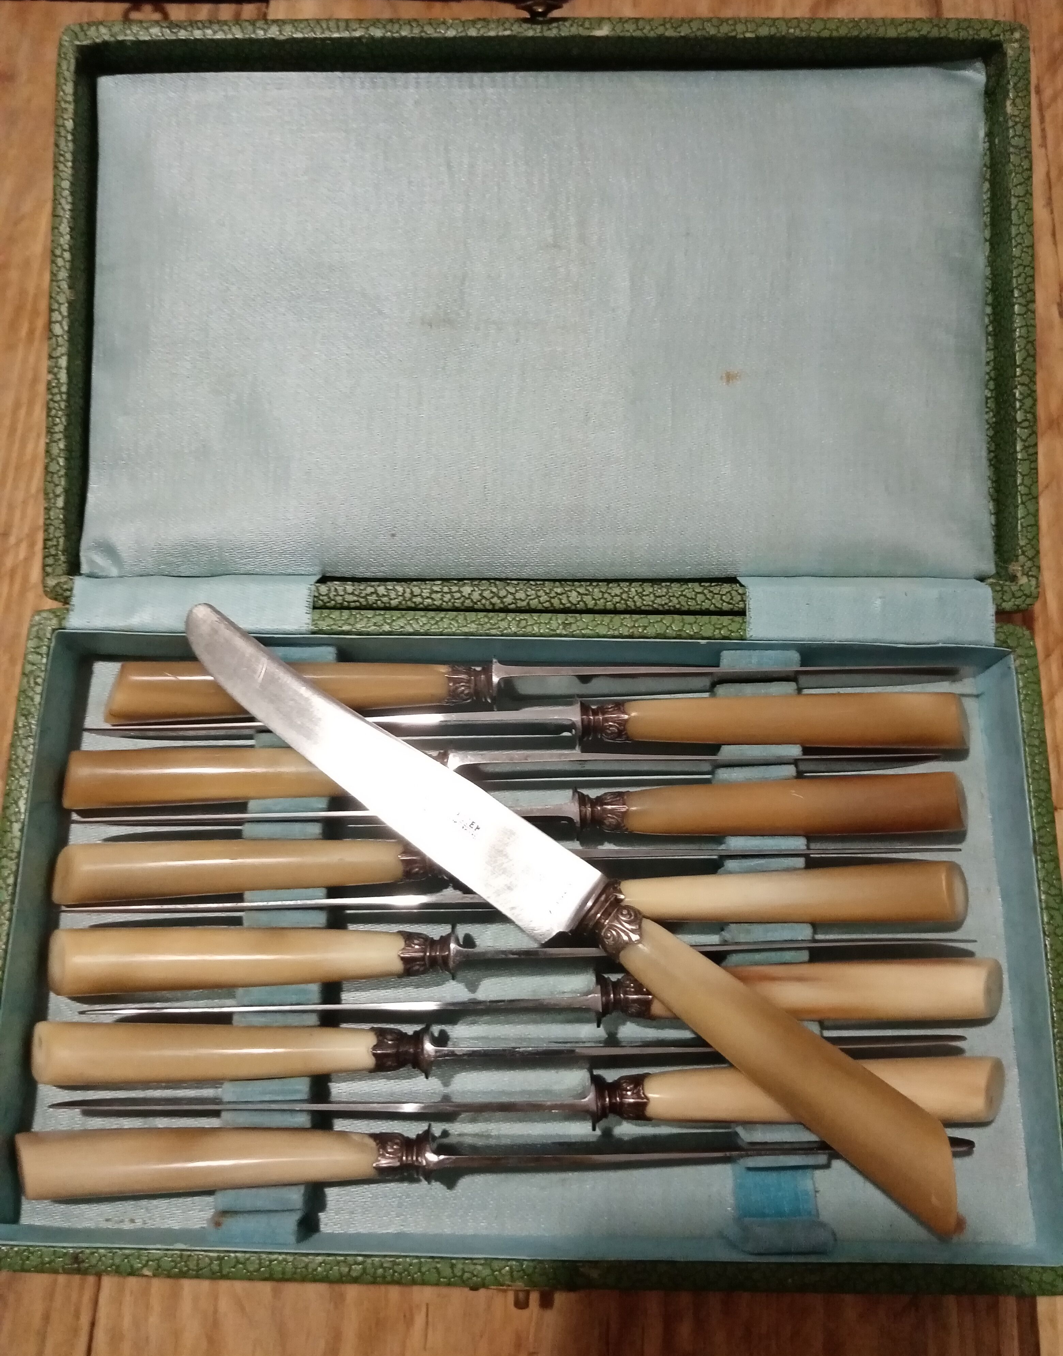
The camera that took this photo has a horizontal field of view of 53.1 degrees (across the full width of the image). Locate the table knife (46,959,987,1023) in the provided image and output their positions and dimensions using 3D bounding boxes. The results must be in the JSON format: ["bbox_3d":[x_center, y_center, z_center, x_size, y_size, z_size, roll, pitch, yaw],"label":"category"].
[{"bbox_3d":[0.003,0.079,0.260,0.223,0.022,0.014,-1,74,0],"label":"table knife"}]

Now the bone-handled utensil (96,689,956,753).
[{"bbox_3d":[0.000,0.013,0.279,0.226,0.022,0.014,-1,74,0],"label":"bone-handled utensil"}]

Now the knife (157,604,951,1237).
[{"bbox_3d":[0.004,0.049,0.251,0.227,0.014,0.022,35,78,10],"label":"knife"}]

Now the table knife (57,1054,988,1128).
[{"bbox_3d":[0.000,0.100,0.254,0.225,0.022,0.014,-1,74,0],"label":"table knife"}]

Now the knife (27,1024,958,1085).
[{"bbox_3d":[-0.009,0.089,0.258,0.224,0.022,0.014,-1,74,0],"label":"knife"}]

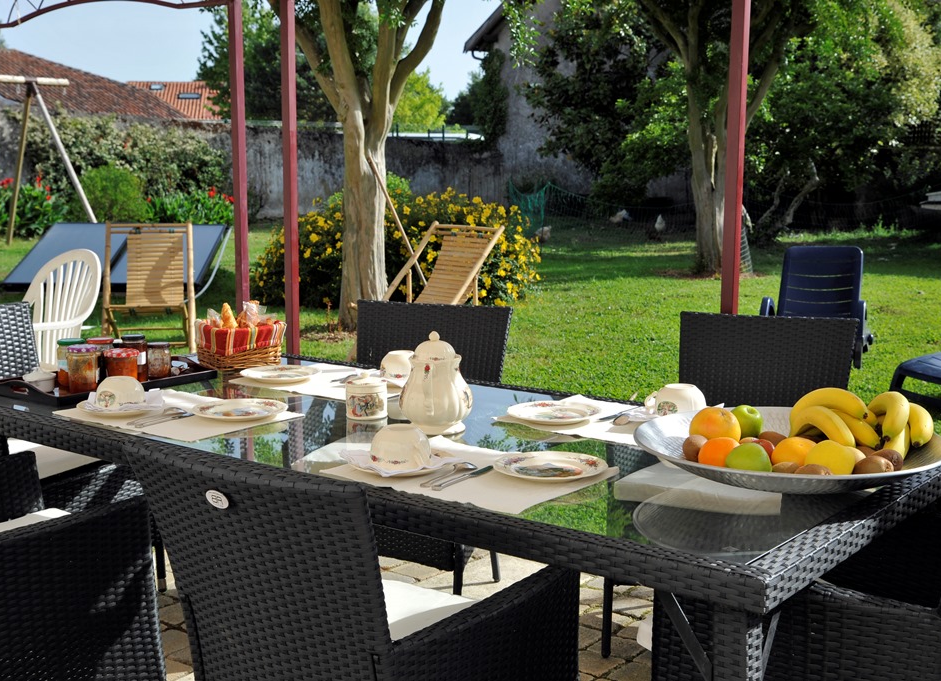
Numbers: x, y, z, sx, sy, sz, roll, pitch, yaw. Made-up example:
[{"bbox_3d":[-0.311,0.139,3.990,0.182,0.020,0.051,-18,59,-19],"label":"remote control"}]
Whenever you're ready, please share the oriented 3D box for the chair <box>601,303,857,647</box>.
[{"bbox_3d":[0.767,0.396,3.466,0.615,0.860,0.640,3,9,20],"label":"chair"}]

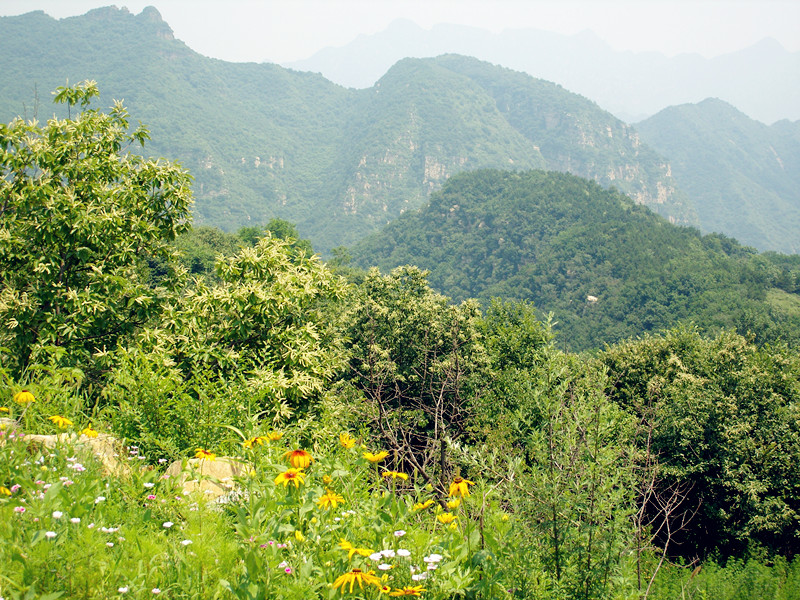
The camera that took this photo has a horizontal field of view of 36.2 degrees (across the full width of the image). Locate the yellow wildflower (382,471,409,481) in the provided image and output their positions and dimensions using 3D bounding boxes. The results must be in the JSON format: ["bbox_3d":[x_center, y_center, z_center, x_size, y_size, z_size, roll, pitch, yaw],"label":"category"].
[{"bbox_3d":[-0.013,0.517,3.600,0.076,0.024,0.076,0,3,0],"label":"yellow wildflower"}]

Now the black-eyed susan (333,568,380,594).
[{"bbox_3d":[-0.085,0.552,2.400,0.094,0.038,0.094,0,4,-2],"label":"black-eyed susan"}]

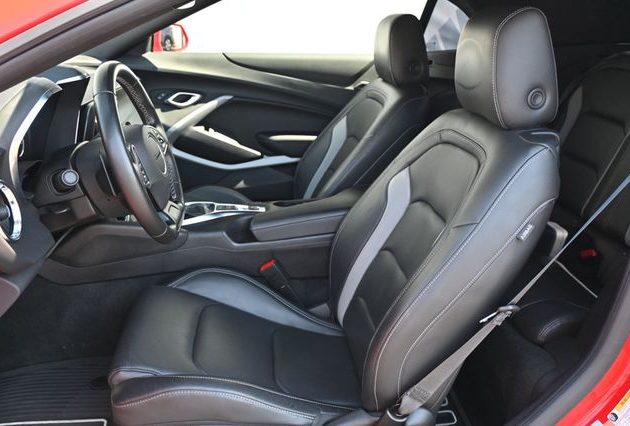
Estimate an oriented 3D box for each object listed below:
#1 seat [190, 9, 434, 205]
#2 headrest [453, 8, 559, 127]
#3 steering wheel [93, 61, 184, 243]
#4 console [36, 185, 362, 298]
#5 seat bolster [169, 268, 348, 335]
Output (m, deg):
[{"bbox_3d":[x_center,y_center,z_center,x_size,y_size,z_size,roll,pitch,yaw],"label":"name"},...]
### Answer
[{"bbox_3d":[-0.059,-0.161,1.859,0.840,0.960,0.540,-1,19,-6],"label":"seat"},{"bbox_3d":[0.356,-0.289,1.089,0.158,0.215,0.250,-1,19,-6],"label":"headrest"},{"bbox_3d":[-0.352,-0.114,1.075,0.100,0.355,0.365,-17,19,0],"label":"steering wheel"},{"bbox_3d":[-0.267,0.060,1.524,0.880,0.240,0.270,-1,19,-6],"label":"console"},{"bbox_3d":[-0.141,0.247,1.407,0.460,0.125,0.145,14,16,-11],"label":"seat bolster"}]

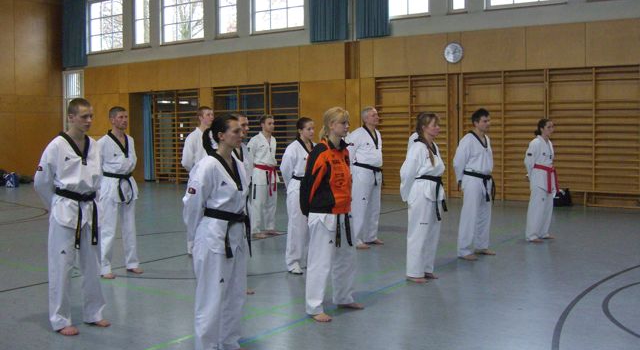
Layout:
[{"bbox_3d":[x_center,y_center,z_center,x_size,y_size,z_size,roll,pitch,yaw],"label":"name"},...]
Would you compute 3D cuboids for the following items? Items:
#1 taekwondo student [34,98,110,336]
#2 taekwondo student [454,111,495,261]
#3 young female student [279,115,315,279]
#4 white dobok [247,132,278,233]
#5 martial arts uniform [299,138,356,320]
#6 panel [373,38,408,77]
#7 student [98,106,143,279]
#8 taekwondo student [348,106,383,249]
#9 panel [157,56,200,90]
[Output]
[{"bbox_3d":[-1.888,0.290,5.360,0.350,1.770,0.520,2,4,34],"label":"taekwondo student"},{"bbox_3d":[1.819,0.092,8.288,0.380,1.760,0.520,2,5,34],"label":"taekwondo student"},{"bbox_3d":[-0.235,0.218,7.678,0.380,1.686,0.470,2,4,34],"label":"young female student"},{"bbox_3d":[-0.829,0.109,10.220,0.320,1.460,0.480,2,4,34],"label":"white dobok"},{"bbox_3d":[0.071,0.413,5.856,0.430,1.458,0.530,2,4,34],"label":"martial arts uniform"},{"bbox_3d":[1.546,-2.628,15.678,0.817,0.881,0.050,2,4,34],"label":"panel"},{"bbox_3d":[-2.106,0.163,7.380,0.340,1.780,0.500,2,4,34],"label":"student"},{"bbox_3d":[0.617,0.022,9.327,0.420,1.857,0.580,2,4,34],"label":"taekwondo student"},{"bbox_3d":[-3.880,-2.801,19.419,1.761,0.881,0.050,2,4,34],"label":"panel"}]

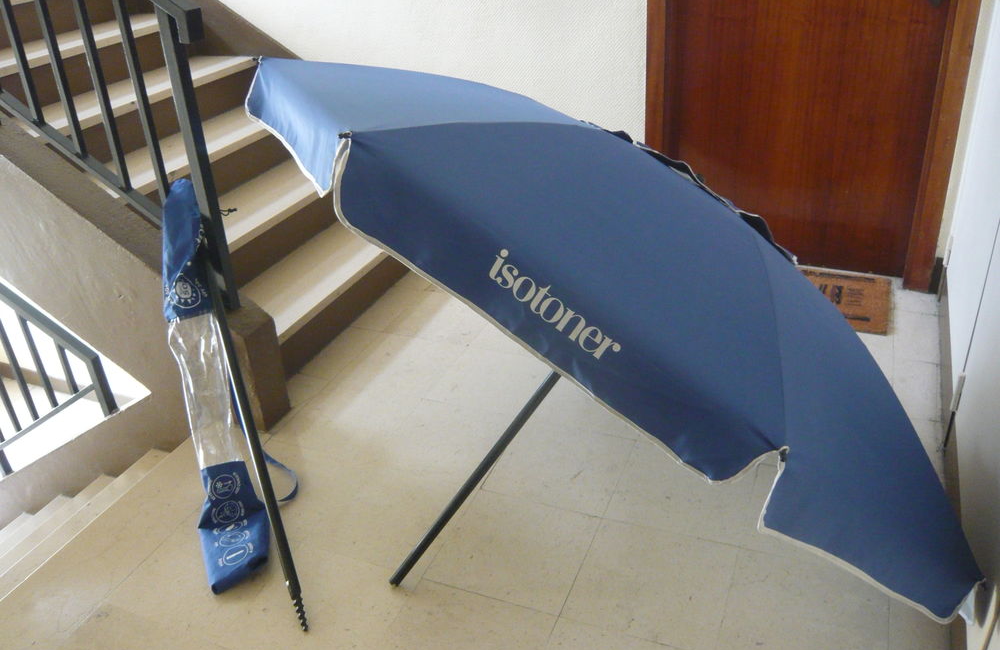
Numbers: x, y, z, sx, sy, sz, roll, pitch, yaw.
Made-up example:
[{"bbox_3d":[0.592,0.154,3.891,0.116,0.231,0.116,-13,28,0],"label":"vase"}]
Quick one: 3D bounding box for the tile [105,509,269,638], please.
[{"bbox_3d":[-0.625,0.522,1.704,0.300,0.012,0.300,9,31,21],"label":"tile"}]

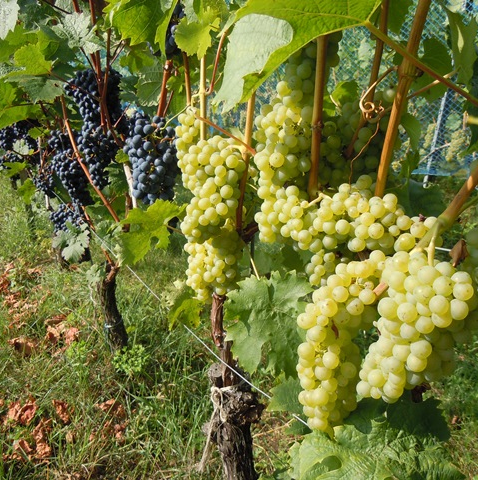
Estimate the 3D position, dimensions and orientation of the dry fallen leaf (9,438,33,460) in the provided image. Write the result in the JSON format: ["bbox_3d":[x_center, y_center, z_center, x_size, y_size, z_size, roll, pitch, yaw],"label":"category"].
[{"bbox_3d":[-0.431,0.415,1.100,0.049,0.026,0.042,-10,23,-24],"label":"dry fallen leaf"}]

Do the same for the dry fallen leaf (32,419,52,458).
[{"bbox_3d":[-0.473,0.476,1.330,0.050,0.038,0.085,-5,23,-11],"label":"dry fallen leaf"}]

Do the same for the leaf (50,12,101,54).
[{"bbox_3d":[-0.430,-0.543,1.460,0.120,0.110,0.060,0,23,0],"label":"leaf"}]

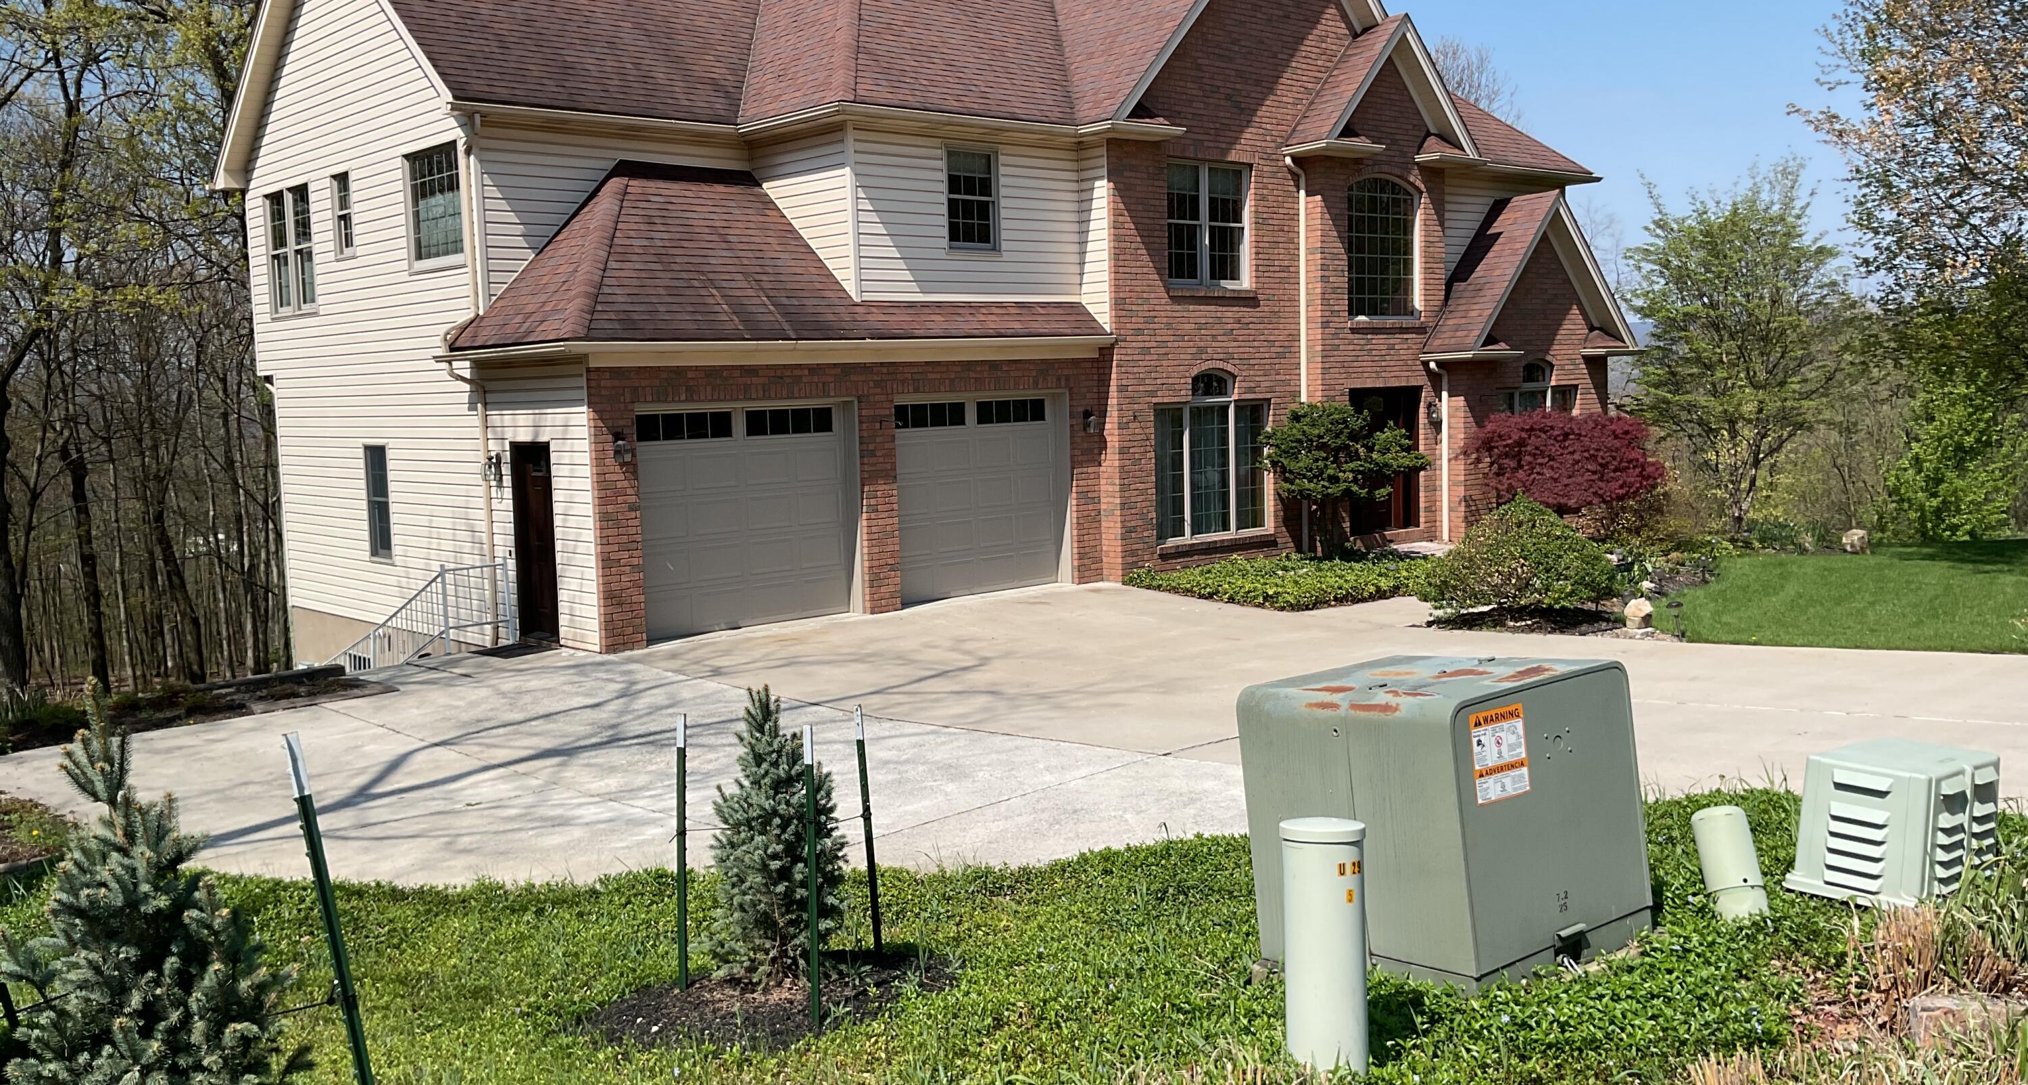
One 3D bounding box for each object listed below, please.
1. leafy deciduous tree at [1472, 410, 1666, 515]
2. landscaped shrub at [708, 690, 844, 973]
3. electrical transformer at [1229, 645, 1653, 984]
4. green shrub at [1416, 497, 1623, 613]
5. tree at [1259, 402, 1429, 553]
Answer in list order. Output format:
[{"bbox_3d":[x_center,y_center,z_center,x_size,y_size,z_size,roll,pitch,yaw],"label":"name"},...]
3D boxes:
[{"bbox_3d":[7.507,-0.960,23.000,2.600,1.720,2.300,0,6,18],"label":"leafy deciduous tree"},{"bbox_3d":[-0.814,0.991,5.800,0.470,1.000,0.460,-2,5,-8],"label":"landscaped shrub"},{"bbox_3d":[1.361,0.853,5.432,0.835,0.867,0.894,-8,3,-36],"label":"electrical transformer"},{"bbox_3d":[5.176,0.098,17.400,2.100,1.220,1.950,0,6,17],"label":"green shrub"},{"bbox_3d":[4.414,-0.845,22.700,2.250,2.100,2.100,-1,6,11],"label":"tree"}]

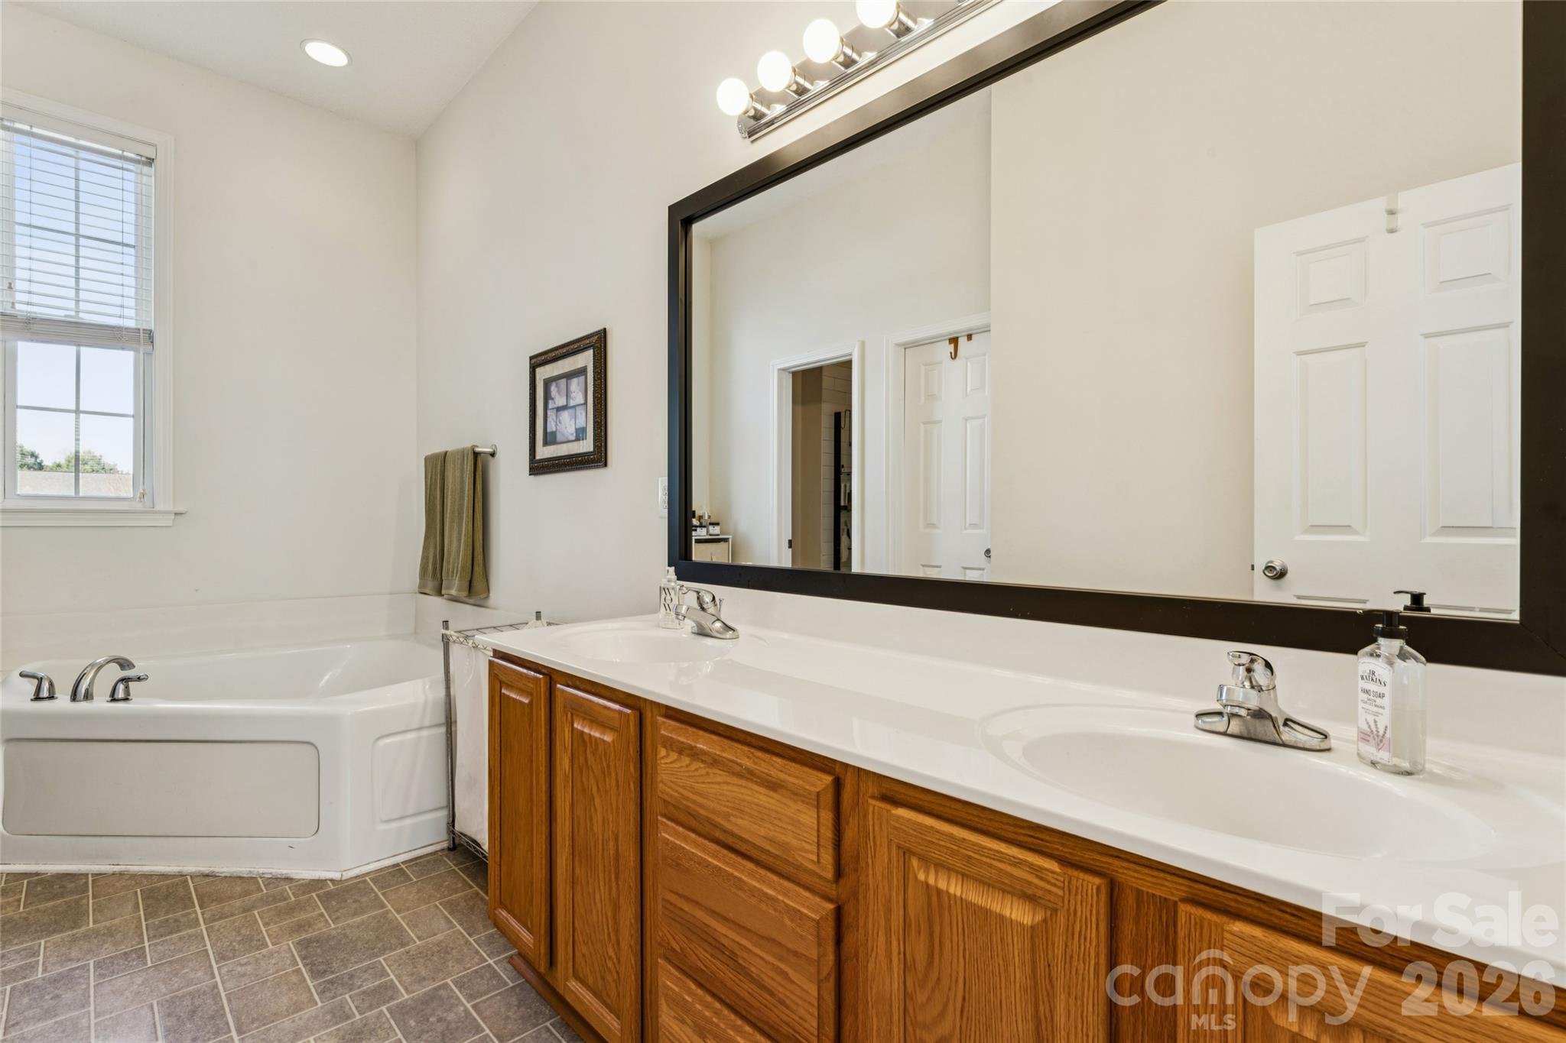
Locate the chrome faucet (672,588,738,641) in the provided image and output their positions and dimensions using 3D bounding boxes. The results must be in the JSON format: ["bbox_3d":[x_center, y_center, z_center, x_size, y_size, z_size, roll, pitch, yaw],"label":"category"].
[{"bbox_3d":[-0.193,0.209,1.611,0.148,0.134,0.152,0,0,44],"label":"chrome faucet"}]

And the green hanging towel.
[{"bbox_3d":[-1.439,0.010,3.020,0.565,0.630,0.115,0,0,44],"label":"green hanging towel"}]

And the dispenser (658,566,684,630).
[{"bbox_3d":[-0.281,0.195,1.776,0.057,0.156,0.042,0,0,34],"label":"dispenser"}]

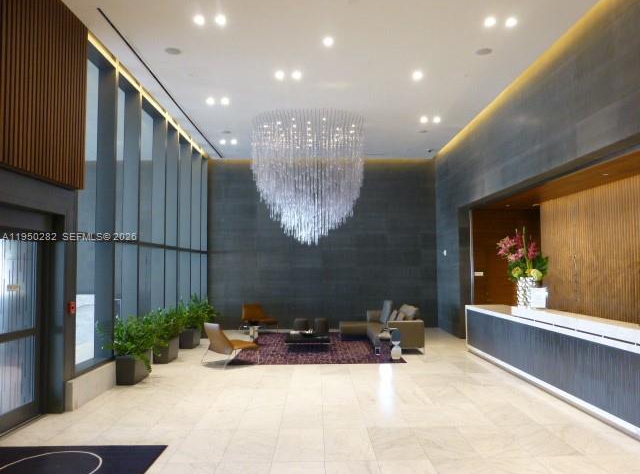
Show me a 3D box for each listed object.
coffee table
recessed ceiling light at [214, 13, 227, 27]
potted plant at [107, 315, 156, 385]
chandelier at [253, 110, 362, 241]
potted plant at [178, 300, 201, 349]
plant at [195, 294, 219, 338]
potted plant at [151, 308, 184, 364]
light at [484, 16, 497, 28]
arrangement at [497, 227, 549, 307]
[{"bbox_3d":[-0.243,2.129,10.094,0.900,0.280,1.000,0,-3,-1],"label":"coffee table"},{"bbox_3d":[-1.178,-2.557,5.908,0.140,0.050,0.140,0,-3,-1],"label":"recessed ceiling light"},{"bbox_3d":[-2.782,1.625,7.368,0.580,0.970,0.850,0,-3,-1],"label":"potted plant"},{"bbox_3d":[-0.239,-1.076,10.354,2.329,2.481,2.329,0,-3,-1],"label":"chandelier"},{"bbox_3d":[-2.754,1.797,10.413,0.580,0.980,0.850,0,-3,-1],"label":"potted plant"},{"bbox_3d":[-2.708,1.884,11.911,0.580,0.980,0.850,0,-3,-1],"label":"plant"},{"bbox_3d":[-2.753,1.714,8.896,0.580,0.970,0.850,0,-3,-1],"label":"potted plant"},{"bbox_3d":[2.026,-2.555,5.933,0.140,0.050,0.140,0,-3,-1],"label":"light"},{"bbox_3d":[3.320,0.505,8.184,0.750,1.325,0.800,0,-3,-1],"label":"arrangement"}]

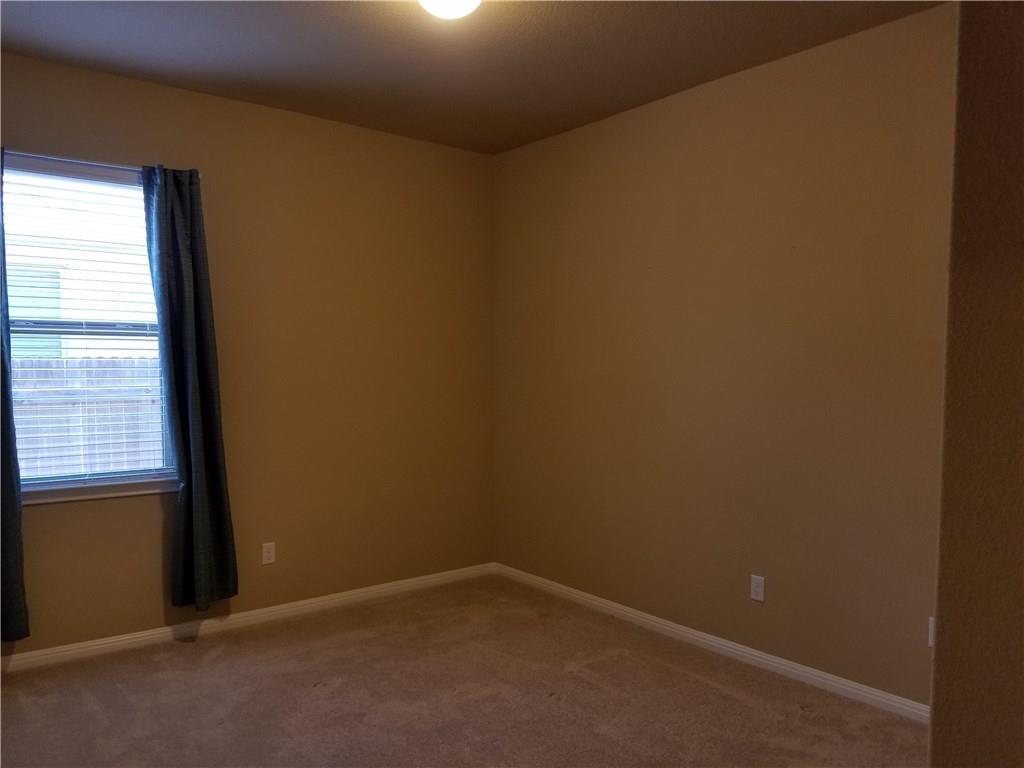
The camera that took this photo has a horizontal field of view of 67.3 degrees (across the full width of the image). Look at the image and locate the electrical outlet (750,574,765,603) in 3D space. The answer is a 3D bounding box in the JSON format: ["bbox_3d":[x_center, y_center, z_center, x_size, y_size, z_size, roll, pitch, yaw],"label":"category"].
[{"bbox_3d":[1.127,0.939,3.531,0.008,0.114,0.070,-1,2,-39],"label":"electrical outlet"}]

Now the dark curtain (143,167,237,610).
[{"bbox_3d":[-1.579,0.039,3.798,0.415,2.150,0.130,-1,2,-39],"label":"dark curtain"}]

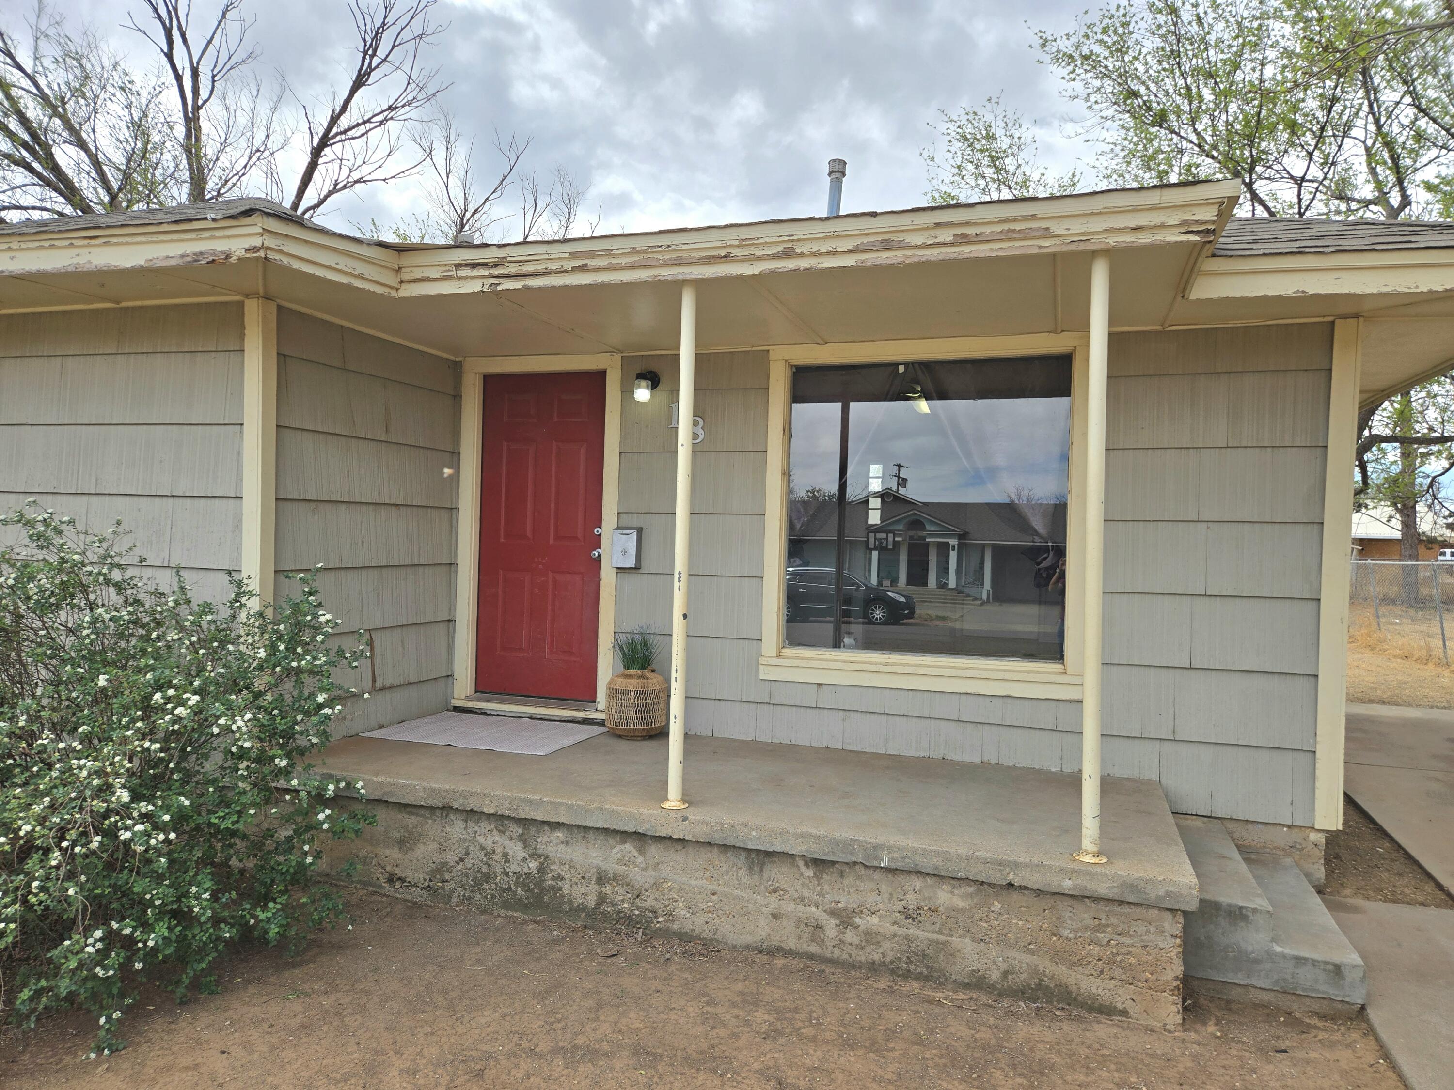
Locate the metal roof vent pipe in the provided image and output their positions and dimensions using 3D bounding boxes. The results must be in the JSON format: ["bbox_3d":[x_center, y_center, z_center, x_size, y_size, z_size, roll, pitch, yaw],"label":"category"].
[{"bbox_3d":[0.969,-3.160,8.663,0.165,0.581,0.165,4,2,19],"label":"metal roof vent pipe"}]

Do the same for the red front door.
[{"bbox_3d":[-1.138,-0.066,6.056,0.910,2.030,0.050,1,1,19],"label":"red front door"}]

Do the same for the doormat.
[{"bbox_3d":[-1.371,1.081,5.629,1.203,0.012,0.807,1,1,19],"label":"doormat"}]

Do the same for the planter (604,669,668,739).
[{"bbox_3d":[-0.519,0.914,5.565,0.360,0.386,0.360,1,1,0],"label":"planter"}]

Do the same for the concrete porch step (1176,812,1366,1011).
[{"bbox_3d":[2.213,1.491,4.154,0.605,0.300,1.240,1,1,19],"label":"concrete porch step"}]

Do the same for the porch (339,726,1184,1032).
[{"bbox_3d":[-0.091,1.385,4.785,4.200,0.520,1.530,1,1,19],"label":"porch"}]

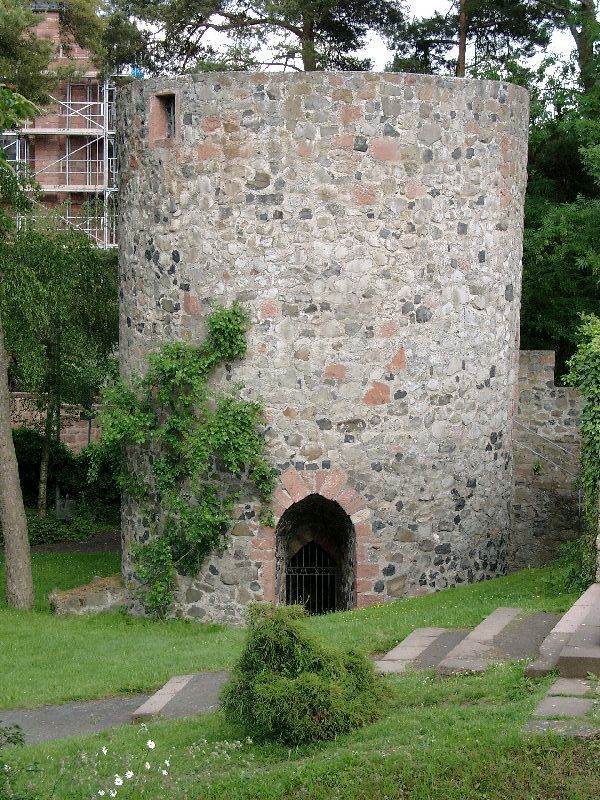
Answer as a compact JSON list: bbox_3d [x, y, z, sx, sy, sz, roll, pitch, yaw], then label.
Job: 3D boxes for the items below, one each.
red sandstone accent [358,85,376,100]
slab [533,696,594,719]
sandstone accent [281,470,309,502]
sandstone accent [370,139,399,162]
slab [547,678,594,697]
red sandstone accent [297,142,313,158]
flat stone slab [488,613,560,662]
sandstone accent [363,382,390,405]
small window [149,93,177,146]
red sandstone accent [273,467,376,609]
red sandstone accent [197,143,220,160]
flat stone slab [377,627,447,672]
[{"bbox_3d":[1.201,-5.524,35.731,0.331,0.285,0.160,0,4,-11],"label":"red sandstone accent"},{"bbox_3d":[3.110,3.659,23.407,0.560,0.080,0.880,2,5,18],"label":"slab"},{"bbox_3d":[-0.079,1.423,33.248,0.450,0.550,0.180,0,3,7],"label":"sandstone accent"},{"bbox_3d":[1.390,-4.146,32.940,0.466,0.391,0.160,-1,6,-15],"label":"sandstone accent"},{"bbox_3d":[3.702,3.943,27.205,0.550,0.100,0.750,1,6,15],"label":"slab"},{"bbox_3d":[0.079,-4.119,32.820,0.241,0.249,0.160,1,6,5],"label":"red sandstone accent"},{"bbox_3d":[3.453,3.619,30.306,0.750,0.120,2.600,1,6,14],"label":"flat stone slab"},{"bbox_3d":[1.267,-0.111,33.336,0.468,0.396,0.160,-1,6,-14],"label":"sandstone accent"},{"bbox_3d":[-2.578,-5.507,39.051,0.350,1.048,0.750,-5,8,-44],"label":"small window"},{"bbox_3d":[0.394,2.308,33.623,1.917,2.469,0.500,0,6,0],"label":"red sandstone accent"},{"bbox_3d":[-1.733,-4.793,38.349,0.549,0.344,0.150,3,6,30],"label":"red sandstone accent"},{"bbox_3d":[1.728,3.880,30.806,0.460,0.120,2.500,2,6,17],"label":"flat stone slab"}]

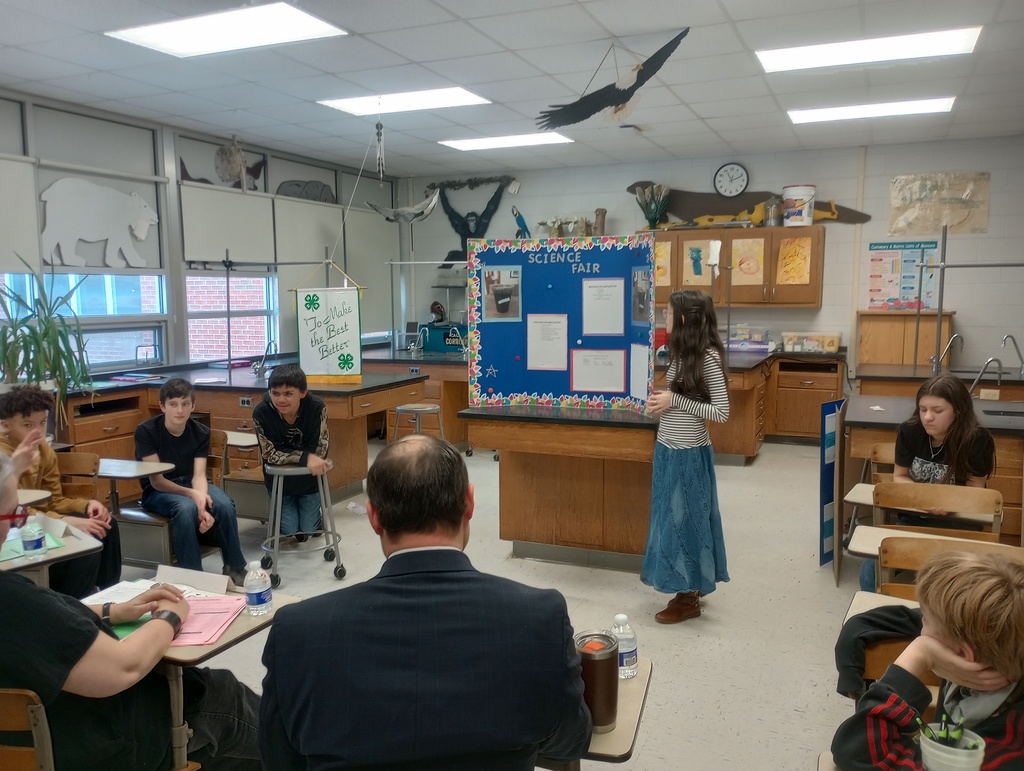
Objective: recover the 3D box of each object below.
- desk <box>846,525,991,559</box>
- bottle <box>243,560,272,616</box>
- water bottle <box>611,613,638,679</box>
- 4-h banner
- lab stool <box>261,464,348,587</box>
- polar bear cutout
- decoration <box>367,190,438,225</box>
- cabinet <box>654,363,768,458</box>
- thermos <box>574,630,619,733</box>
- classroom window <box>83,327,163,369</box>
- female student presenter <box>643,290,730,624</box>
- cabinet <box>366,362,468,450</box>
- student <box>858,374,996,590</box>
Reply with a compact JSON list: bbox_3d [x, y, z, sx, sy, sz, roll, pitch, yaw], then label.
[{"bbox_3d":[1.452,0.863,2.807,0.600,0.660,0.420,2,7,23],"label":"desk"},{"bbox_3d":[-0.625,0.488,2.031,0.066,0.132,0.066,0,7,0],"label":"bottle"},{"bbox_3d":[0.256,0.588,1.883,0.059,0.133,0.059,0,7,0],"label":"water bottle"},{"bbox_3d":[-1.123,-0.315,5.155,0.470,0.585,0.030,3,7,23],"label":"4-h banner"},{"bbox_3d":[-1.141,0.720,4.489,0.440,0.620,0.440,-2,7,-17],"label":"lab stool"},{"bbox_3d":[-3.025,-1.189,6.153,0.030,0.630,1.030,3,7,23],"label":"polar bear cutout"},{"bbox_3d":[-1.188,-1.942,9.000,0.780,0.370,0.350,-1,7,-7],"label":"decoration"},{"bbox_3d":[1.703,0.204,7.507,1.070,0.900,1.450,3,7,23],"label":"cabinet"},{"bbox_3d":[0.170,0.593,1.661,0.086,0.176,0.086,0,7,0],"label":"thermos"},{"bbox_3d":[-3.018,-0.283,6.303,0.070,0.370,0.930,3,7,23],"label":"classroom window"},{"bbox_3d":[0.823,0.321,3.913,0.410,1.525,0.420,-1,7,-7],"label":"female student presenter"},{"bbox_3d":[-0.652,0.184,7.807,1.400,0.890,0.850,2,7,23],"label":"cabinet"},{"bbox_3d":[1.702,0.551,3.363,0.480,1.150,0.700,4,8,34],"label":"student"}]

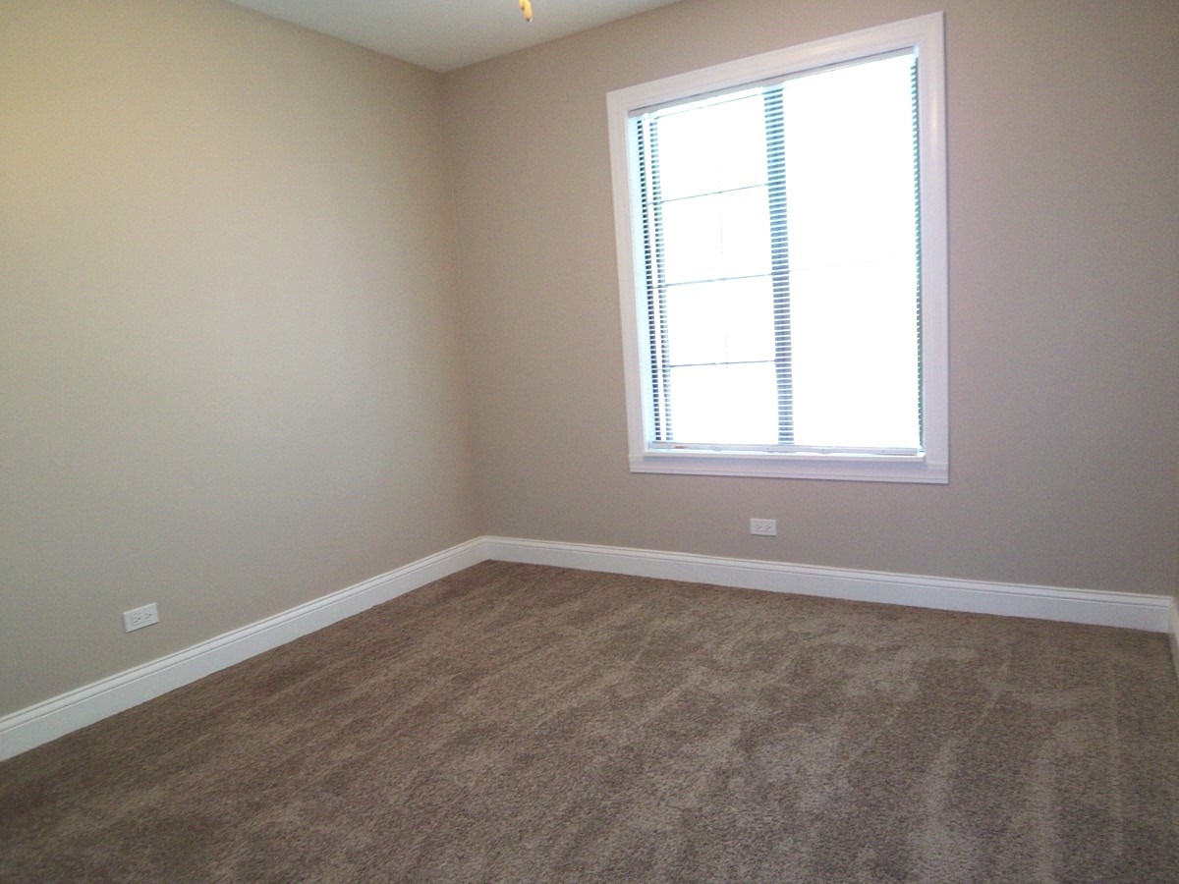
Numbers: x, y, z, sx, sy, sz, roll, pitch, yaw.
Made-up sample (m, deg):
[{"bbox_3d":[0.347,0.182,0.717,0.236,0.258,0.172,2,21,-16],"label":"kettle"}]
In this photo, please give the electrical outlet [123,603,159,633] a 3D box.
[{"bbox_3d":[-1.544,0.608,2.708,0.014,0.071,0.114,0,8,32],"label":"electrical outlet"}]

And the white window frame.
[{"bbox_3d":[0.746,-0.710,3.316,1.402,1.742,0.100,0,8,32],"label":"white window frame"}]

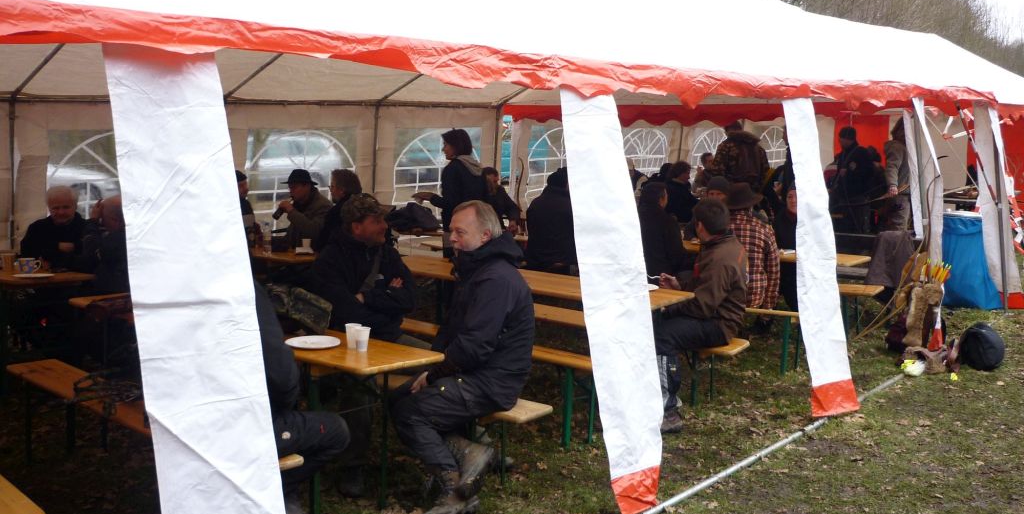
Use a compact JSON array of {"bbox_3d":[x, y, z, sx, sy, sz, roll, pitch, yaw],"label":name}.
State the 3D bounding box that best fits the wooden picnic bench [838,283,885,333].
[{"bbox_3d":[2.094,0.401,8.601,2.200,0.470,0.250,7,11,39],"label":"wooden picnic bench"}]

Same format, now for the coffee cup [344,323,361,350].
[{"bbox_3d":[-0.680,0.337,4.164,0.071,0.097,0.071,0,8,0],"label":"coffee cup"}]

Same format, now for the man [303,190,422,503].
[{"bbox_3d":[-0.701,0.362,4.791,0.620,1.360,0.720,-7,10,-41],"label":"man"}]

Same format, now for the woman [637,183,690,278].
[{"bbox_3d":[1.255,0.070,7.833,0.520,1.316,0.750,7,10,38],"label":"woman"}]

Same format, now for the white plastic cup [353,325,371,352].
[{"bbox_3d":[-0.674,0.377,4.428,0.069,0.097,0.069,1,8,0],"label":"white plastic cup"}]

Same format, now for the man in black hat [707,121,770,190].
[{"bbox_3d":[2.324,-0.547,10.117,0.600,1.750,0.420,-3,8,-20],"label":"man in black hat"}]

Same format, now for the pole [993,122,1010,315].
[{"bbox_3d":[4.408,-0.457,8.905,0.045,1.900,0.045,-4,3,41],"label":"pole"}]

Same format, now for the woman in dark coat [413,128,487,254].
[{"bbox_3d":[-0.485,-0.232,8.041,0.520,1.670,0.500,4,9,30],"label":"woman in dark coat"}]

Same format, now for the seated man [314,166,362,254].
[{"bbox_3d":[-1.496,-0.047,8.213,0.750,1.385,0.550,-3,9,-22],"label":"seated man"}]

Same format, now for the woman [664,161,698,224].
[{"bbox_3d":[1.726,-0.341,10.195,0.680,1.300,0.480,-7,10,-40],"label":"woman"}]

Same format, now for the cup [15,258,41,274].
[{"bbox_3d":[-2.950,0.056,5.949,0.135,0.090,0.105,0,8,0],"label":"cup"}]

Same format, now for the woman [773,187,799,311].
[{"bbox_3d":[2.313,0.067,8.142,0.520,1.254,0.750,6,10,35],"label":"woman"}]

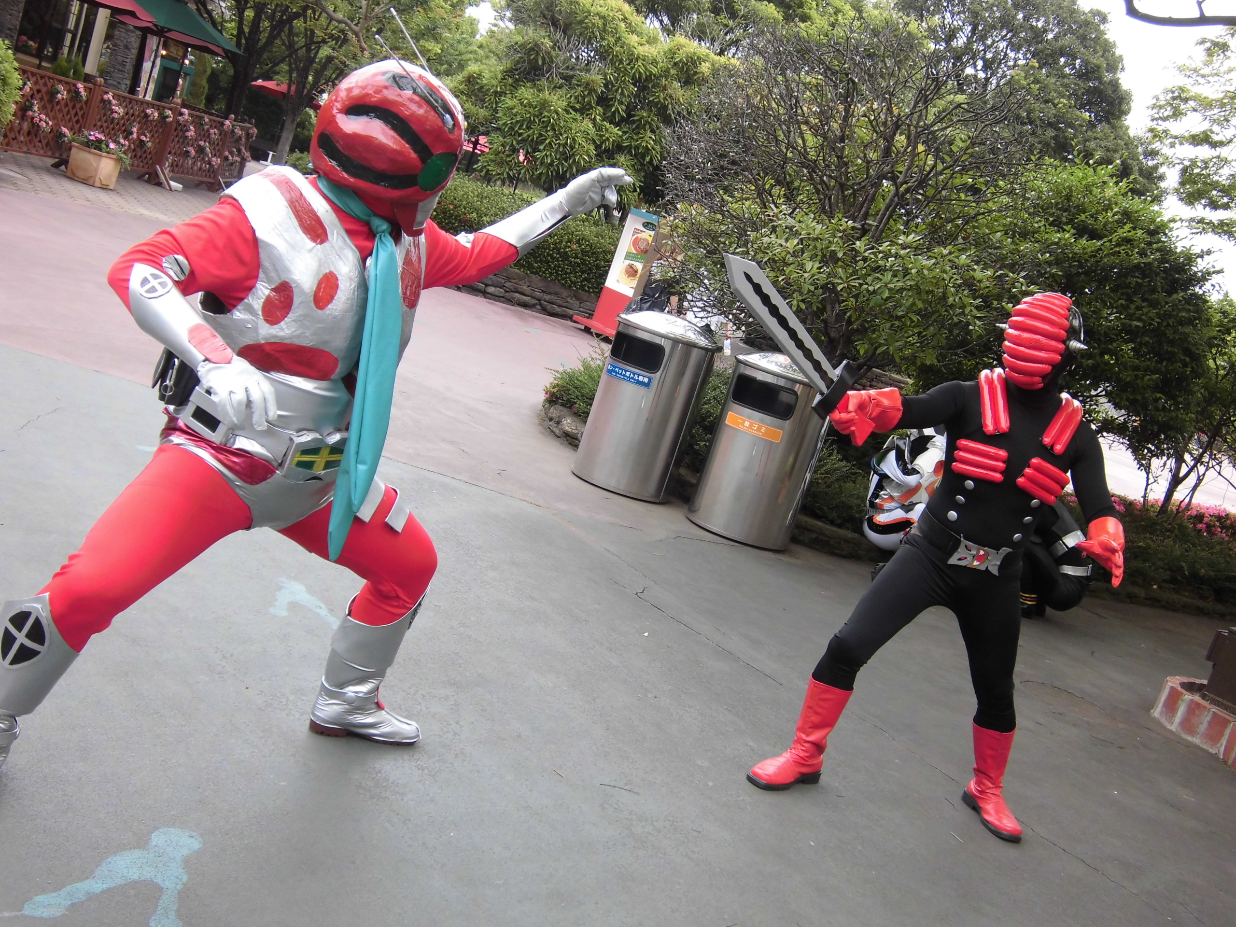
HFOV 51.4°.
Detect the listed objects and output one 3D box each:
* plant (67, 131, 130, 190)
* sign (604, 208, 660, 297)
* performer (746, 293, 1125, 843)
[{"bbox_3d":[-5.460,-3.153,13.485,0.450,0.470,0.450,21,11,14],"label":"plant"},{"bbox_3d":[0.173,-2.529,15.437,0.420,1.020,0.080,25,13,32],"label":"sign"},{"bbox_3d":[1.017,0.273,3.791,0.950,1.600,0.780,21,11,15],"label":"performer"}]

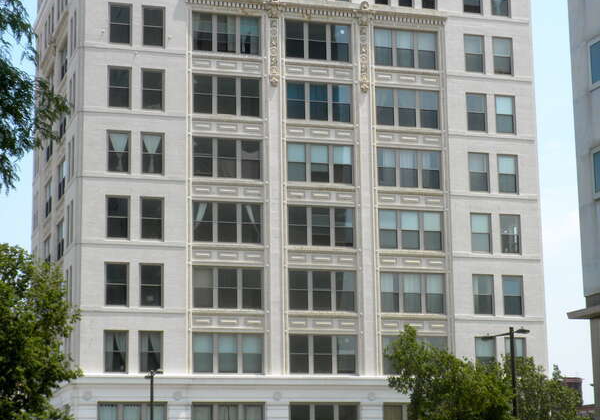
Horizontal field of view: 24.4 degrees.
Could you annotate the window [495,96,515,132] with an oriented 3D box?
[{"bbox_3d":[13.492,-6.241,91.177,1.416,2.549,0.200,3,-12,-17],"label":"window"}]

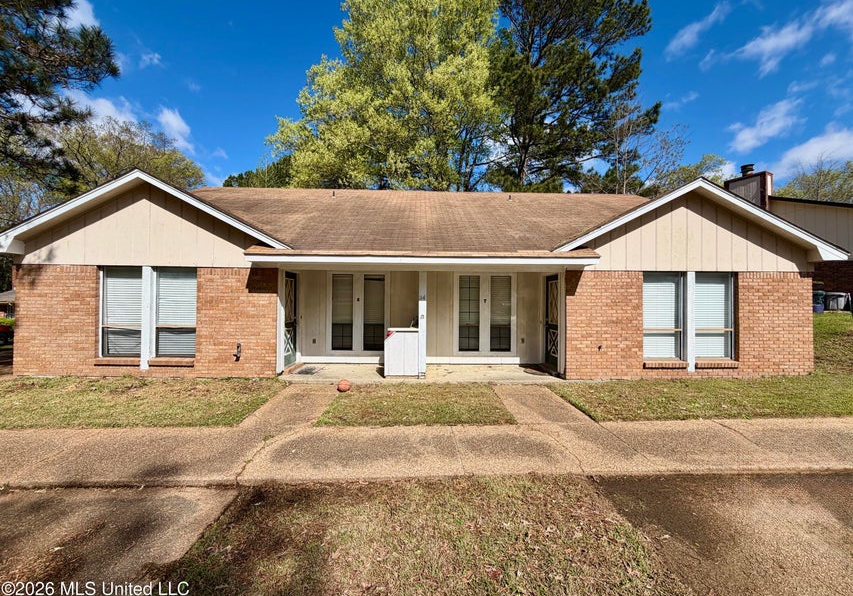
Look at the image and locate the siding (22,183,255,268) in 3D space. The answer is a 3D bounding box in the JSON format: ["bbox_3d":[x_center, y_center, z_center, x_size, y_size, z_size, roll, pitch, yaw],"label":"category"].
[{"bbox_3d":[-5.416,-1.388,6.664,4.689,1.615,0.120,0,-1,-1],"label":"siding"}]

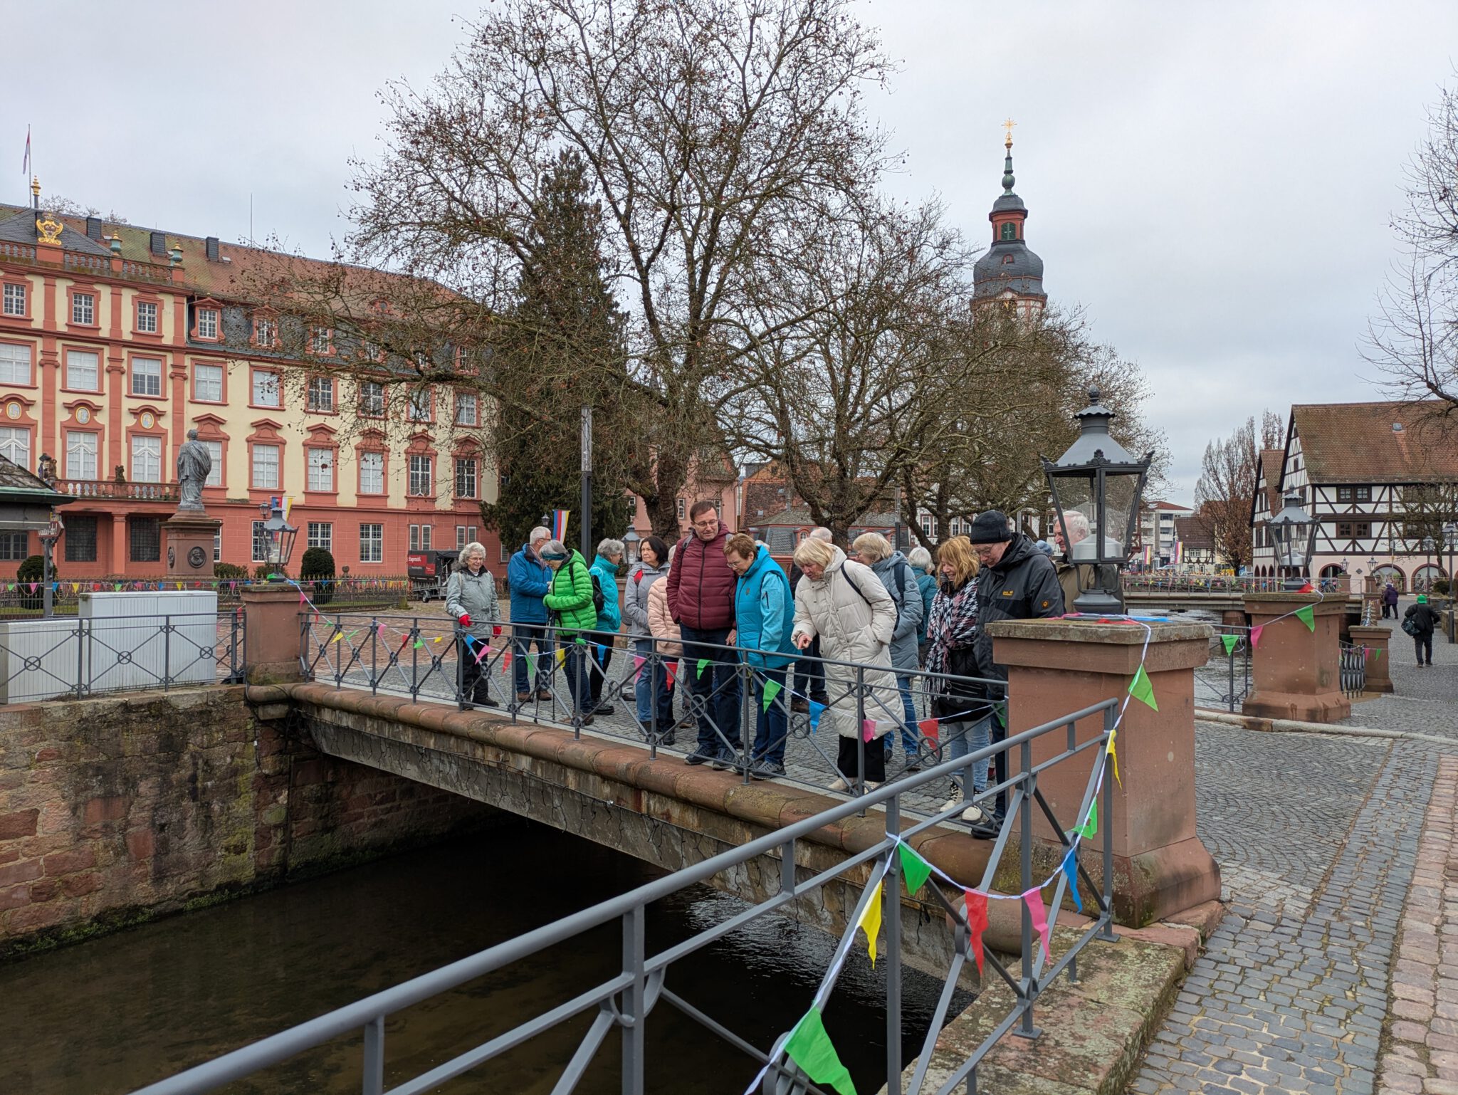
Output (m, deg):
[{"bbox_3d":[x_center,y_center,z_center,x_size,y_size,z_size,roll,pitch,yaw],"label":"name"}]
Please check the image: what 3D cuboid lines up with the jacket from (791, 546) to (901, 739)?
[{"bbox_3d":[0.716,0.575,6.400,0.620,1.170,0.540,-1,-2,34],"label":"jacket"}]

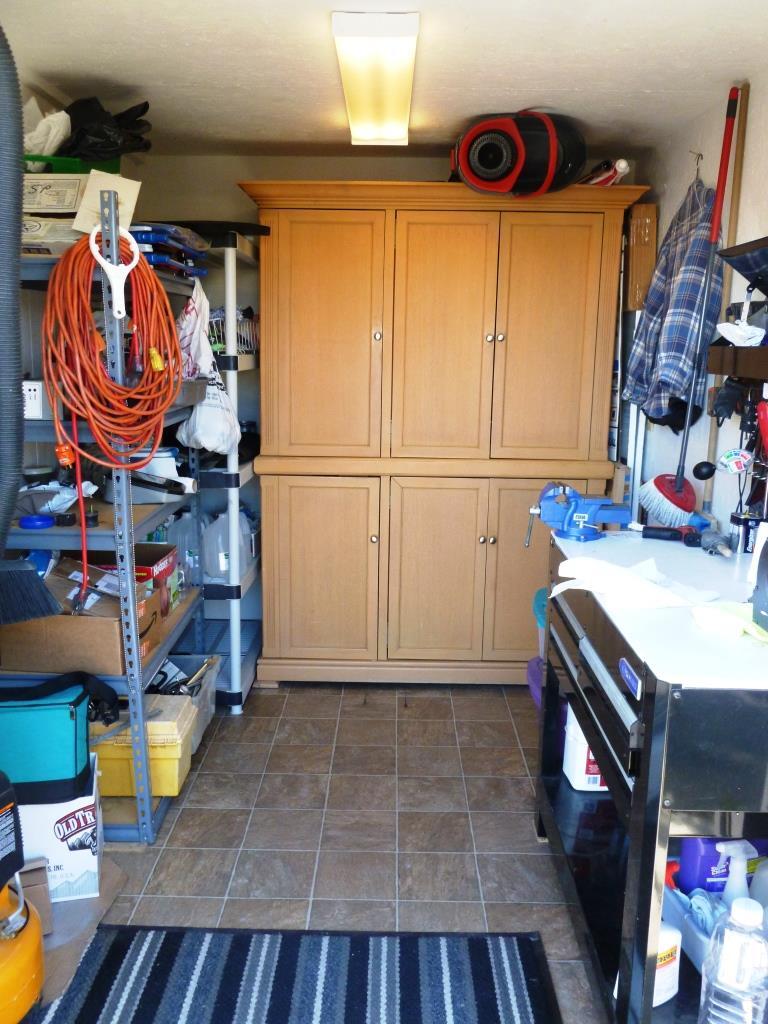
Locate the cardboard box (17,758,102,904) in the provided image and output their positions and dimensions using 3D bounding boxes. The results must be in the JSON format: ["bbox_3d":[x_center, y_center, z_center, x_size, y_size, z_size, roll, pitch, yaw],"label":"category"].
[{"bbox_3d":[-0.942,0.869,2.270,0.300,0.297,0.240,-2,11,-15],"label":"cardboard box"}]

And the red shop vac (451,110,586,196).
[{"bbox_3d":[0.489,-1.288,2.983,0.470,0.280,0.330,1,11,1],"label":"red shop vac"}]

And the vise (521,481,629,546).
[{"bbox_3d":[0.525,0.013,2.252,0.280,0.160,0.150,1,11,1],"label":"vise"}]

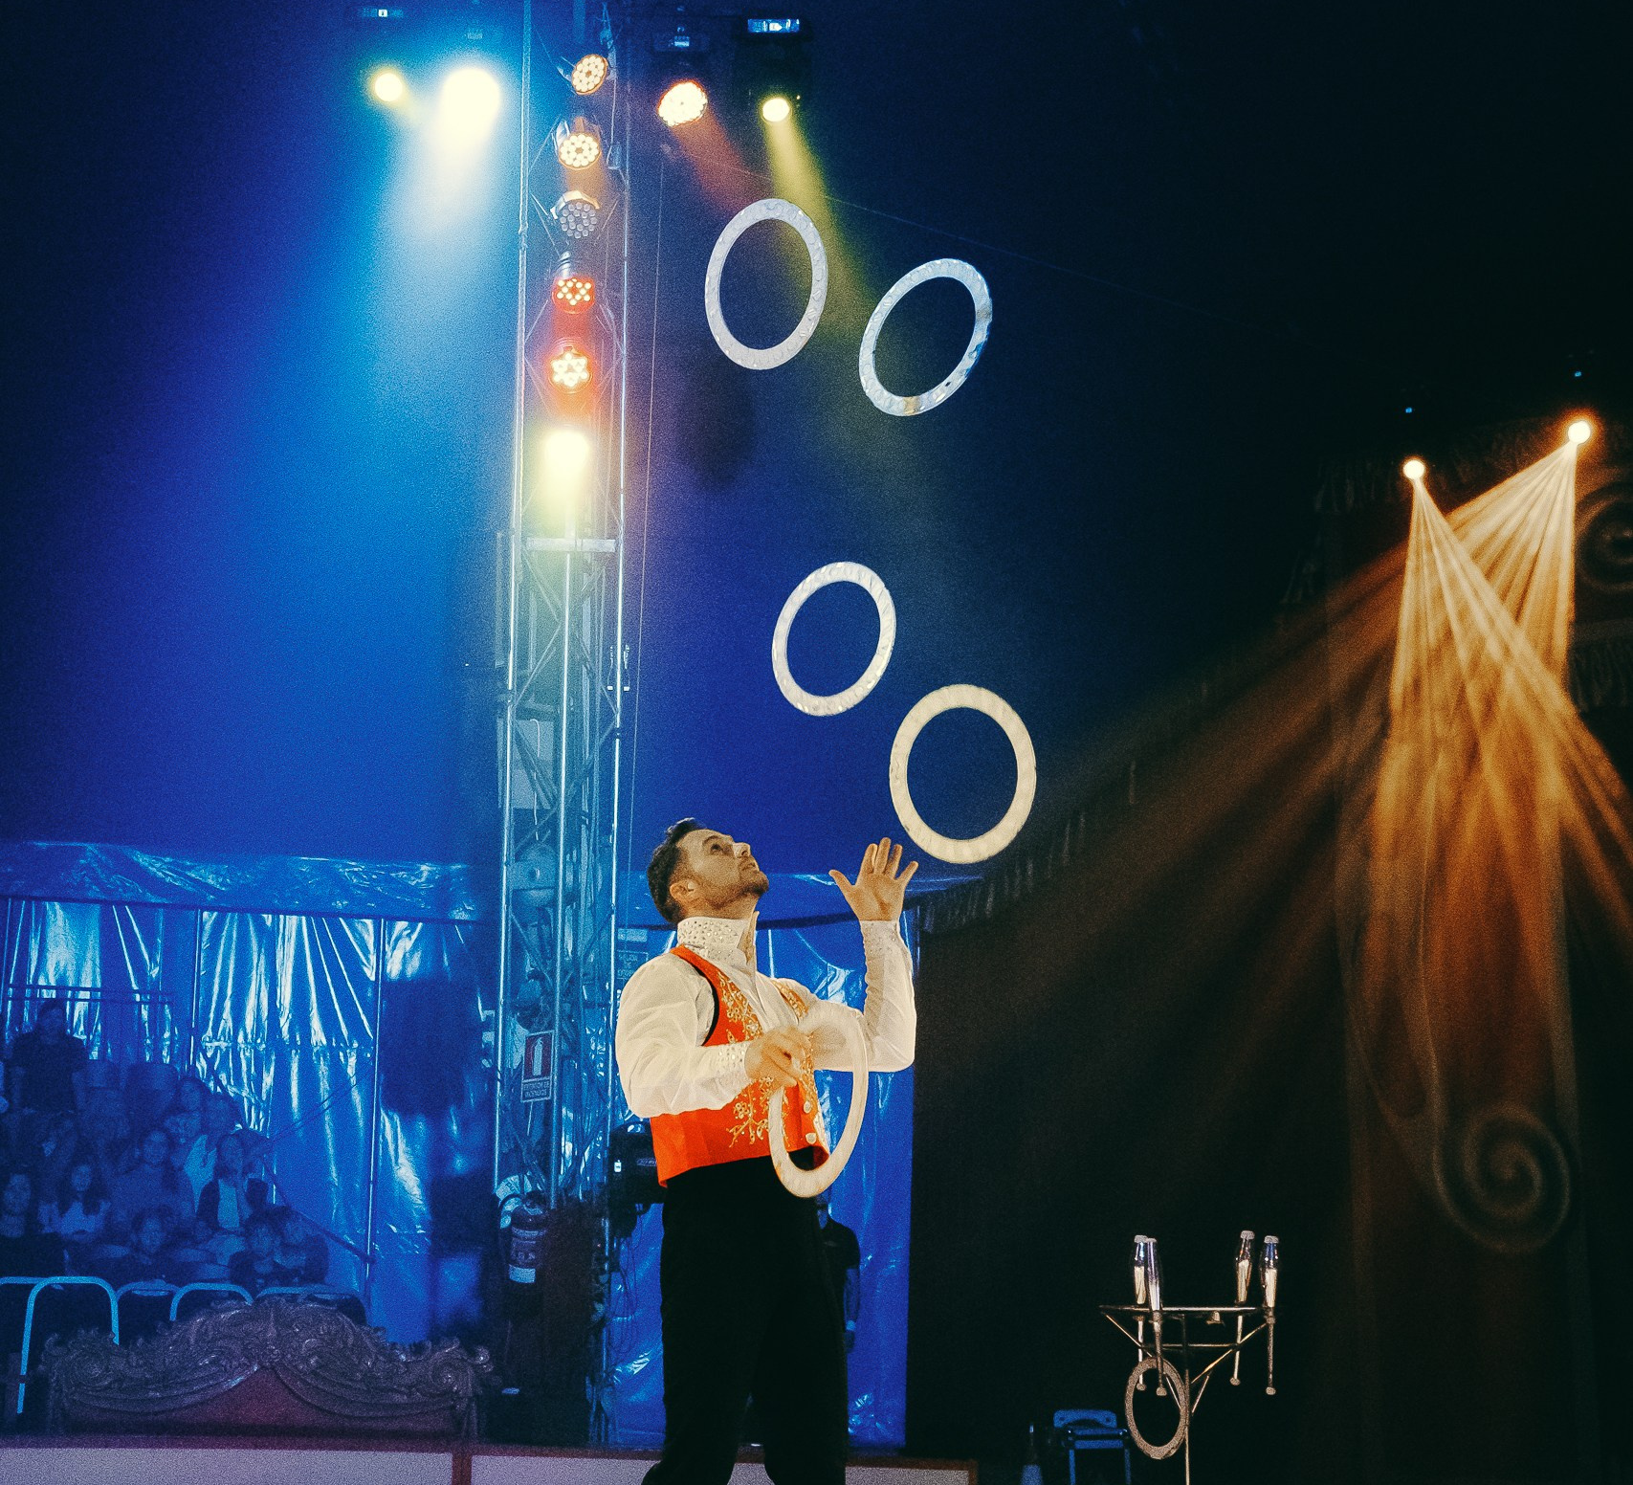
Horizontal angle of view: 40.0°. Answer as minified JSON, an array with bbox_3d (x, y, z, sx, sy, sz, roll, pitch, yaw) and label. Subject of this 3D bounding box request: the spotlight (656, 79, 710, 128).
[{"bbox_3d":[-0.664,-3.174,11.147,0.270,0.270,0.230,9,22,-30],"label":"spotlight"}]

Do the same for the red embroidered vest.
[{"bbox_3d":[-0.148,0.604,4.178,0.270,0.470,0.400,-14,-19,31],"label":"red embroidered vest"}]

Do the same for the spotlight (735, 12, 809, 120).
[{"bbox_3d":[-0.224,-3.364,11.196,0.370,0.480,0.310,4,-14,-12],"label":"spotlight"}]

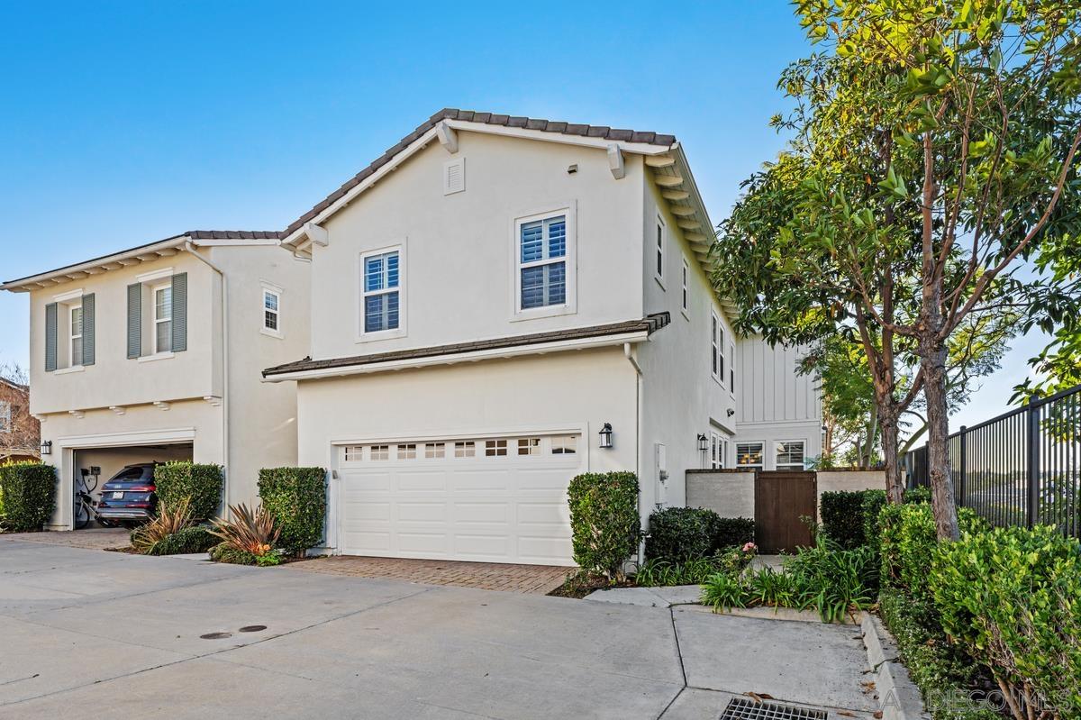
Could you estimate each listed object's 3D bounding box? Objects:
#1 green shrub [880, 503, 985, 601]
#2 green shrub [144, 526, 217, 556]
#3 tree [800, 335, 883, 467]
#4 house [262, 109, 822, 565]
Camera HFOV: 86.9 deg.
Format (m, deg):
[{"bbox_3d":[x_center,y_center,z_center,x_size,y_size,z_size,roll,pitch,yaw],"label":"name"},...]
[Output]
[{"bbox_3d":[4.714,2.311,6.900,1.000,1.100,1.000,-5,-11,24],"label":"green shrub"},{"bbox_3d":[-6.988,3.507,11.100,1.200,0.500,0.900,-5,-11,24],"label":"green shrub"},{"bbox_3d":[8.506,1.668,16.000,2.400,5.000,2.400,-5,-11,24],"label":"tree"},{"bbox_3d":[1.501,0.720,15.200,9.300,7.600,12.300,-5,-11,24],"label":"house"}]

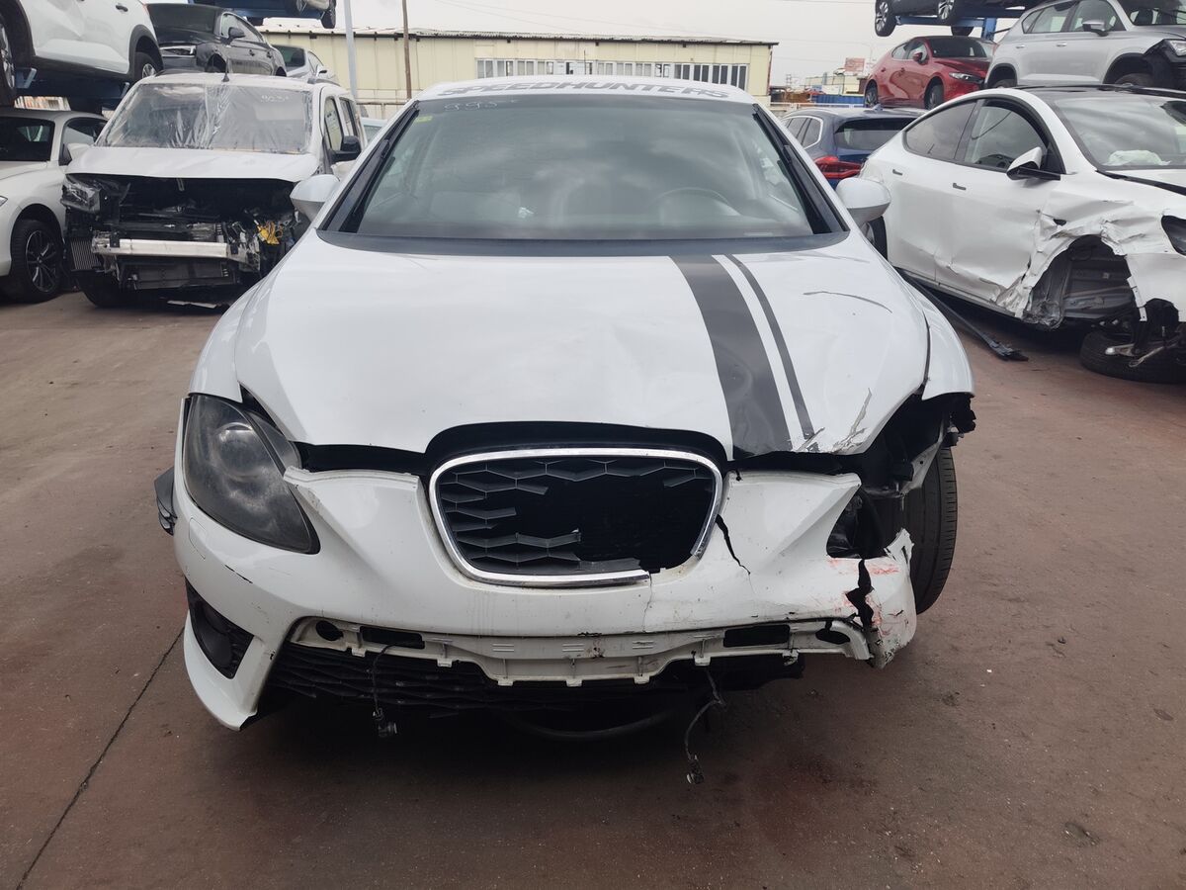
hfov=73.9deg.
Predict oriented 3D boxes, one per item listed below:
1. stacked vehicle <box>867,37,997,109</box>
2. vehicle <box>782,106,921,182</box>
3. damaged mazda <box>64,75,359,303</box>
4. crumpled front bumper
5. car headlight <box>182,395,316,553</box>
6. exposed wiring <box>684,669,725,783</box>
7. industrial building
[{"bbox_3d":[7.758,-8.203,17.530,1.800,1.440,4.460,-3,21,-8],"label":"stacked vehicle"},{"bbox_3d":[3.457,-3.865,11.361,1.890,1.670,4.680,1,21,1],"label":"vehicle"},{"bbox_3d":[-3.101,-2.471,7.326,1.900,1.840,4.300,-3,21,-8],"label":"damaged mazda"},{"bbox_3d":[-0.084,0.261,1.510,1.640,0.590,0.520,0,21,0],"label":"crumpled front bumper"},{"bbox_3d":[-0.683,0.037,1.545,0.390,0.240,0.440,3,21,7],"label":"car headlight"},{"bbox_3d":[0.205,0.508,1.410,0.075,0.265,0.060,0,21,0],"label":"exposed wiring"},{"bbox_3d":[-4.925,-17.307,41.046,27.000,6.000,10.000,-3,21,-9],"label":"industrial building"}]

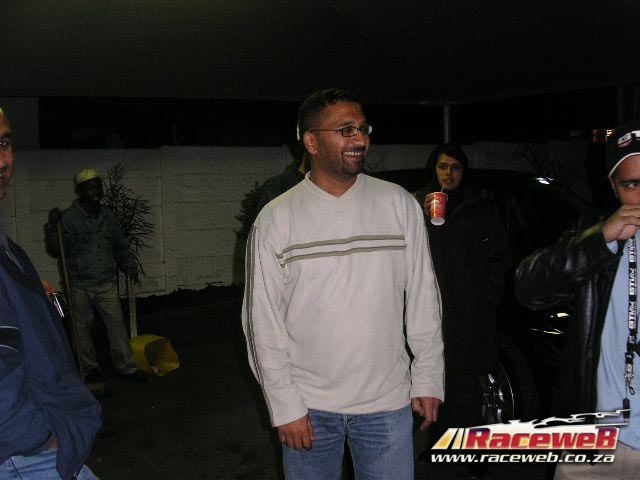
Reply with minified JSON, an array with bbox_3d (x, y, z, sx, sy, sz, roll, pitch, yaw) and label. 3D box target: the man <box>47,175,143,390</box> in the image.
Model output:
[{"bbox_3d":[-1.800,0.286,5.621,0.720,1.690,0.450,-3,3,-14],"label":"man"}]

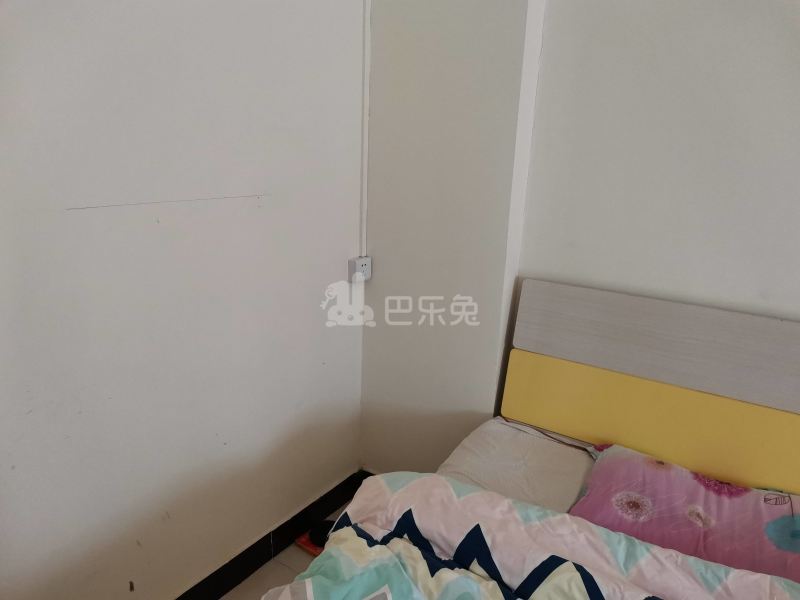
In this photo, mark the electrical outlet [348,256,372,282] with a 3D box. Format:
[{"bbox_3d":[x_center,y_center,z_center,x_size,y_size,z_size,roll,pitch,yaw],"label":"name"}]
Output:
[{"bbox_3d":[-0.139,-0.106,2.096,0.036,0.087,0.087,12,18,32],"label":"electrical outlet"}]

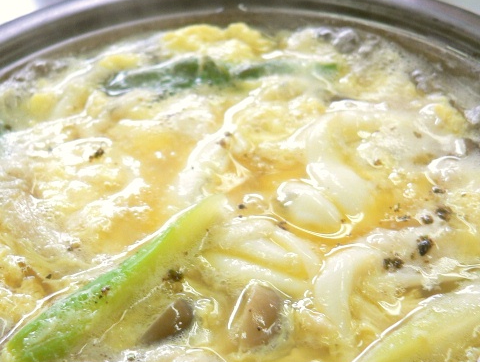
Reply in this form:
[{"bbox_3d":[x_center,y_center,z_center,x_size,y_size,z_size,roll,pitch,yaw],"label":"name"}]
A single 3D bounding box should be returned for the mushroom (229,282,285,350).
[{"bbox_3d":[0.004,0.033,0.222,0.013,0.011,0.017,6,40,9],"label":"mushroom"}]

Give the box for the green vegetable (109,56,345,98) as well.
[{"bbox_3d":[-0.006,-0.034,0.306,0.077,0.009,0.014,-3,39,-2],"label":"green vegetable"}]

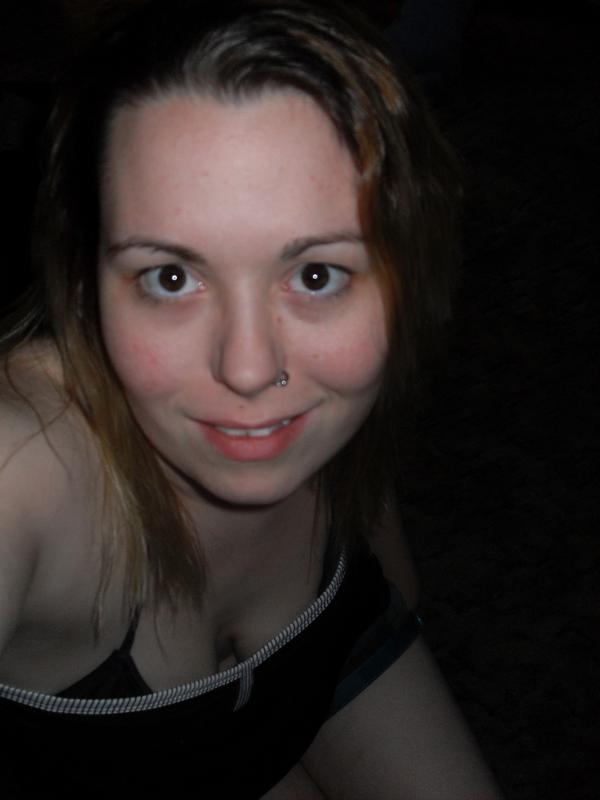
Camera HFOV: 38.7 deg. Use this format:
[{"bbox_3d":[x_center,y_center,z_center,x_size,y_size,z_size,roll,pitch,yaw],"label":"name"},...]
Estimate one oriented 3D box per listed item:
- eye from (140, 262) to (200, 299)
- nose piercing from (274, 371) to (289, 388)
[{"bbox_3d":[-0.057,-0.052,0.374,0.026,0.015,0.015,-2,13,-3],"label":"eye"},{"bbox_3d":[-0.008,-0.009,0.368,0.006,0.008,0.006,-5,14,-14],"label":"nose piercing"}]

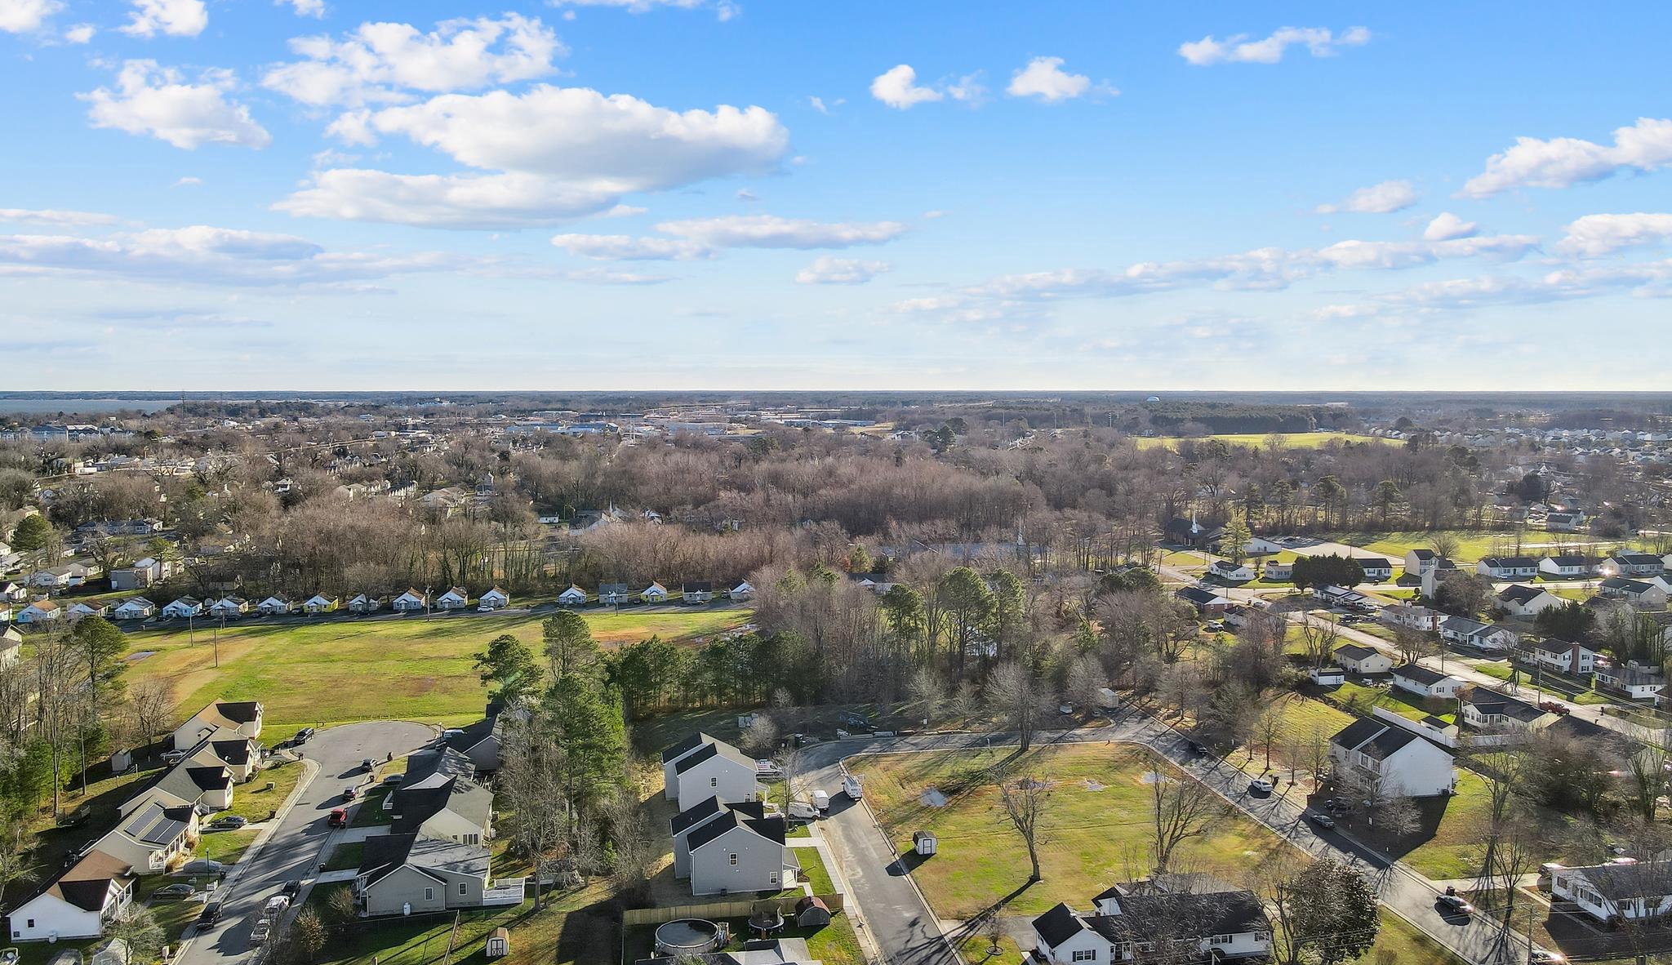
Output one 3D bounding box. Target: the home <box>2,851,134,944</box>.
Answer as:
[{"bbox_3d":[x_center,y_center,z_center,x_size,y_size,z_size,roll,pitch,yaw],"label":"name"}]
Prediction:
[{"bbox_3d":[-90.330,49.140,138.830,10.260,5.440,12.700,-1,5,-8],"label":"home"}]

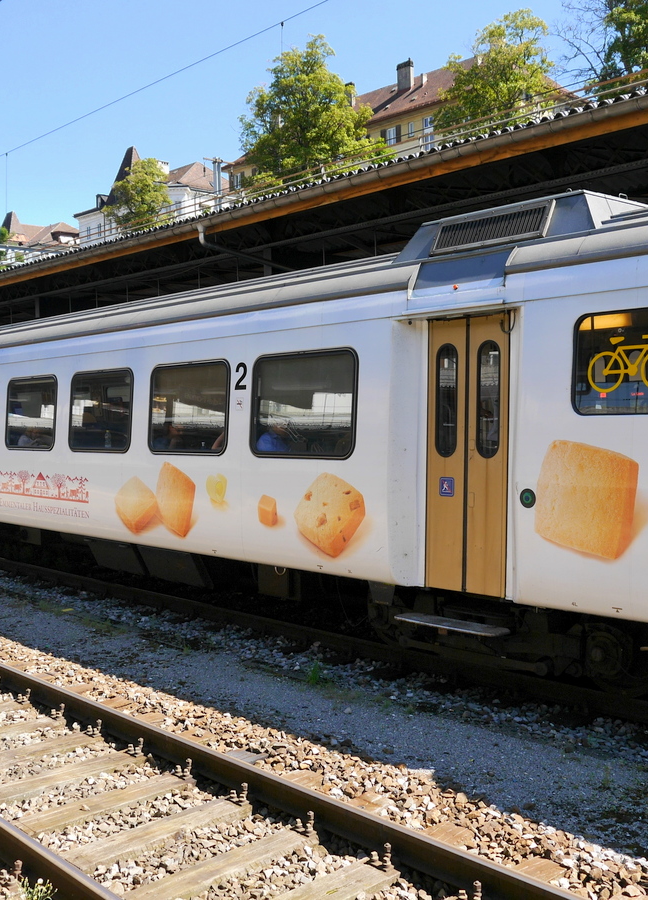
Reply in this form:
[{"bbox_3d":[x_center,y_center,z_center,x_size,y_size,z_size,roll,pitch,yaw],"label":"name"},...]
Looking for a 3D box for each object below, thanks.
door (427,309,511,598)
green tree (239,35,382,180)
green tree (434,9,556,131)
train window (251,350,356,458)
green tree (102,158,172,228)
[{"bbox_3d":[1.168,0.041,7.854,0.100,2.225,0.859,0,1,-43],"label":"door"},{"bbox_3d":[-0.775,-21.227,63.373,9.370,11.500,9.370,-1,2,0],"label":"green tree"},{"bbox_3d":[9.323,-19.085,52.463,6.573,9.300,6.573,-1,2,10],"label":"green tree"},{"bbox_3d":[-0.202,-0.424,9.184,0.080,1.017,1.532,3,-1,-42],"label":"train window"},{"bbox_3d":[-15.200,-19.730,79.216,5.539,8.200,5.539,-1,2,-11],"label":"green tree"}]

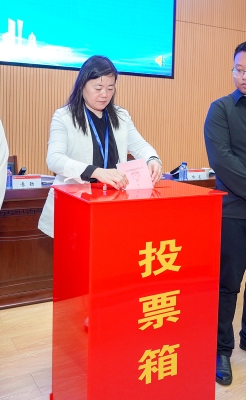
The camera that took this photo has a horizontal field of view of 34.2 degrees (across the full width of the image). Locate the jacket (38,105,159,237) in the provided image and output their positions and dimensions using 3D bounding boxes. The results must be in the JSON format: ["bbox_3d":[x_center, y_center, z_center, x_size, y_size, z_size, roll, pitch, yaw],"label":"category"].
[{"bbox_3d":[-0.145,-0.150,2.050,0.550,0.690,0.400,-1,7,-22],"label":"jacket"}]

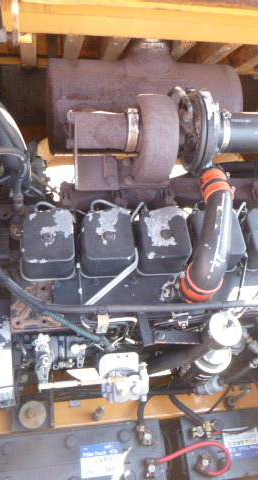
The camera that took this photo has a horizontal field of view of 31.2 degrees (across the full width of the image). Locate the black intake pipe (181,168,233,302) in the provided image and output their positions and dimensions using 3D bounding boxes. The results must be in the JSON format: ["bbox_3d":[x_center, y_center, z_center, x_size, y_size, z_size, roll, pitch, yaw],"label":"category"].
[{"bbox_3d":[0.158,-0.012,0.945,0.115,0.160,0.255,-2,59,-13],"label":"black intake pipe"}]

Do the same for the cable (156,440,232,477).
[{"bbox_3d":[0.164,0.558,1.165,0.187,0.045,0.085,-2,59,-13],"label":"cable"}]

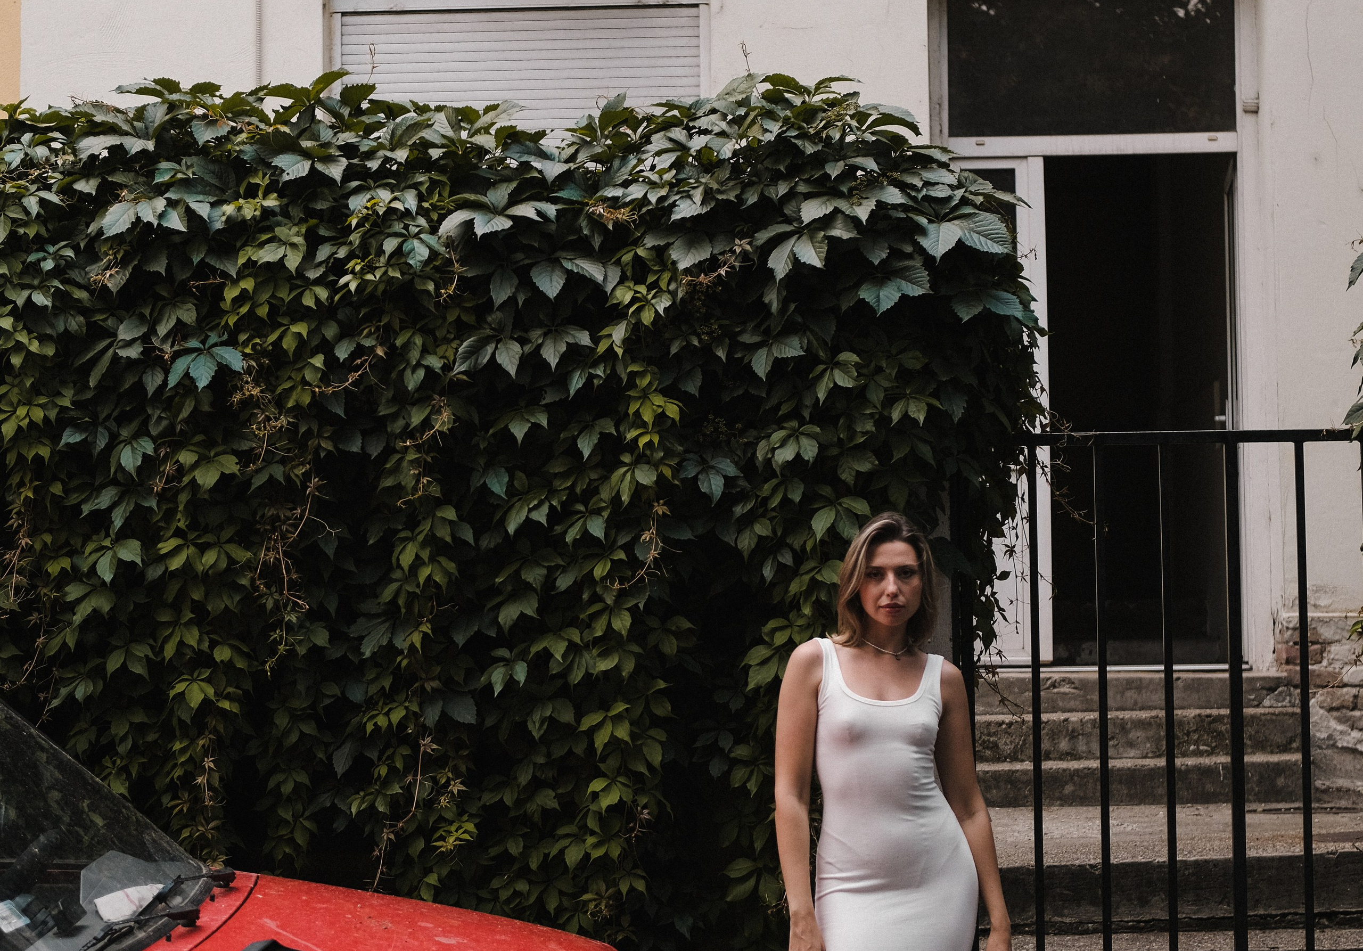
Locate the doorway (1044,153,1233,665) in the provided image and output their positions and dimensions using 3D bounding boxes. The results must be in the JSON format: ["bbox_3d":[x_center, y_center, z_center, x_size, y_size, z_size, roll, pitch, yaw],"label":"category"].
[{"bbox_3d":[1.860,-0.270,12.250,0.765,2.080,0.160,-1,-3,1],"label":"doorway"}]

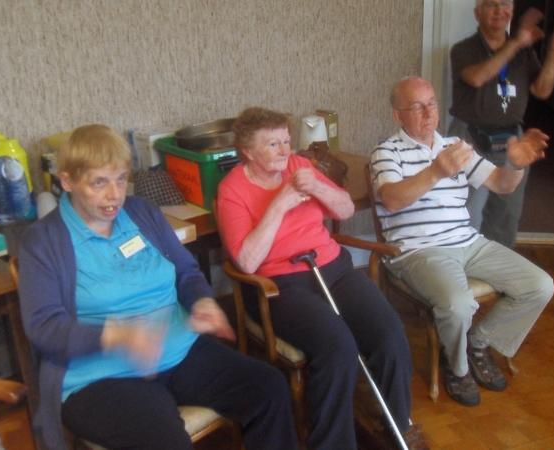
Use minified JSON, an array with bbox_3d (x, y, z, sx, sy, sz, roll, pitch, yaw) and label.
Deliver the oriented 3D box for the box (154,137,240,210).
[{"bbox_3d":[-0.317,-0.268,3.008,0.380,0.262,0.525,-17,23,-37],"label":"box"}]

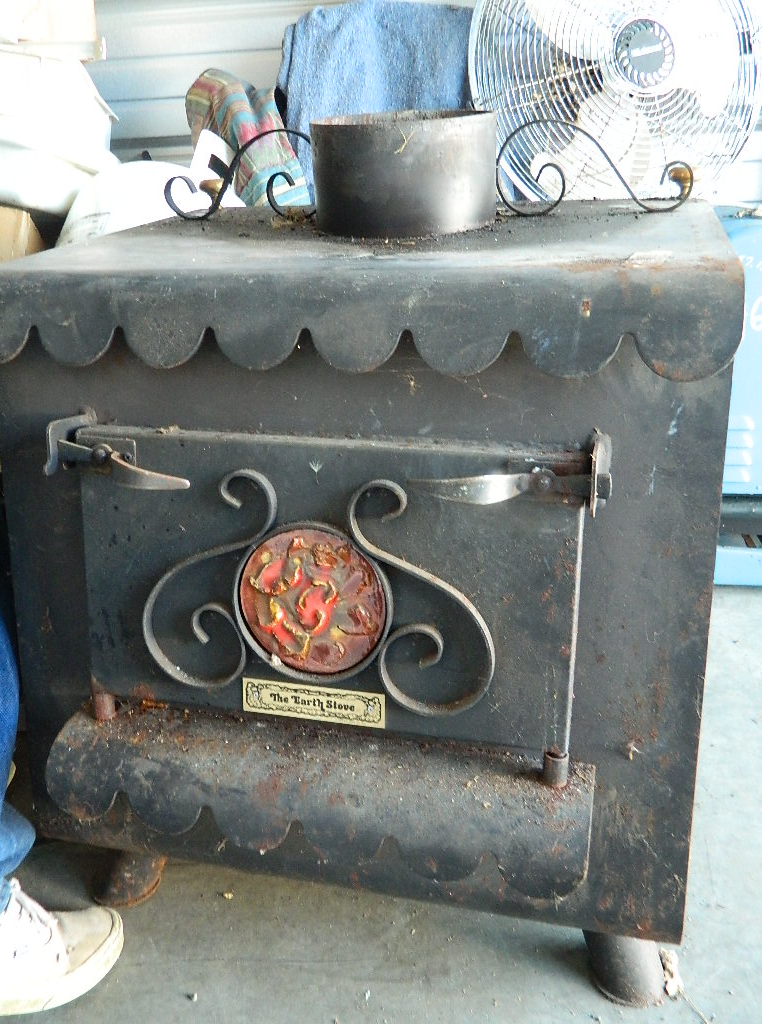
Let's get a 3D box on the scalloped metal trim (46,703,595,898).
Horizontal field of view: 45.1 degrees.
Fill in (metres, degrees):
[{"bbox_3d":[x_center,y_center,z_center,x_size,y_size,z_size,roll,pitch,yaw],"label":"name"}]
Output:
[{"bbox_3d":[-0.061,0.254,0.825,0.491,0.085,0.089,4,24,14],"label":"scalloped metal trim"}]

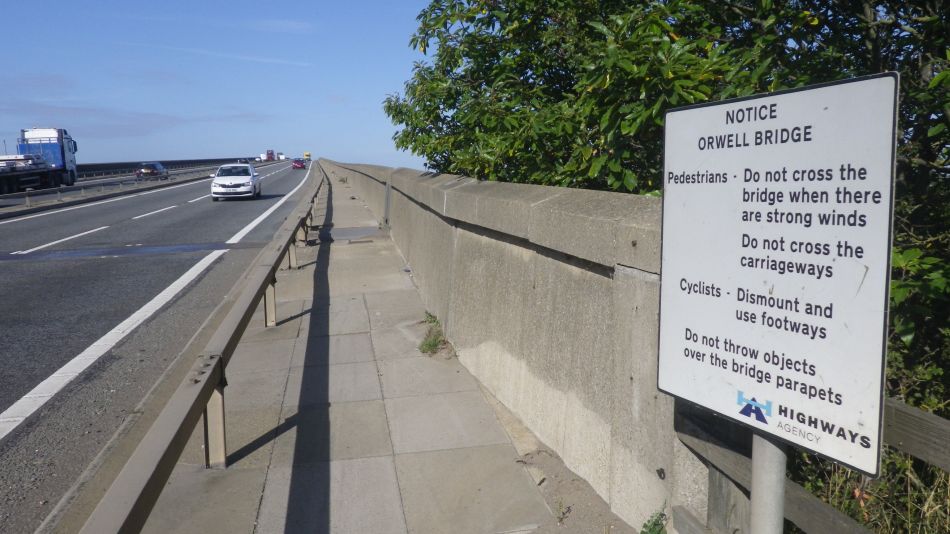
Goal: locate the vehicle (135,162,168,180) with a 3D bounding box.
[{"bbox_3d":[-26.600,-7.900,58.000,1.800,1.490,4.300,-2,9,-12],"label":"vehicle"}]

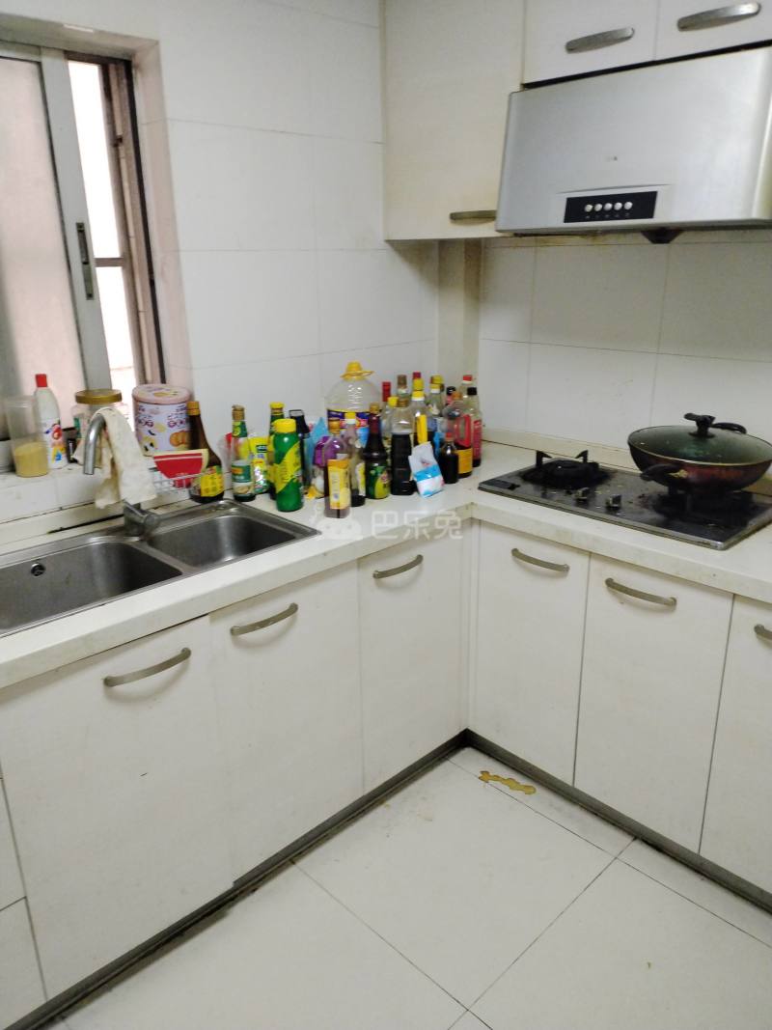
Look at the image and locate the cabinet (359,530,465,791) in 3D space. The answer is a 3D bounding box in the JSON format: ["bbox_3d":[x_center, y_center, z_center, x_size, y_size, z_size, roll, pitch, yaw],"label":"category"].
[{"bbox_3d":[-0.107,0.326,2.317,0.420,0.703,0.550,-18,25,-42],"label":"cabinet"}]

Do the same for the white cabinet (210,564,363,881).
[{"bbox_3d":[-0.399,0.428,2.051,0.425,0.710,0.530,-18,25,-41],"label":"white cabinet"}]

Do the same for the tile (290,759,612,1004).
[{"bbox_3d":[0.175,0.896,2.003,0.600,0.012,0.600,-18,25,-41],"label":"tile"}]

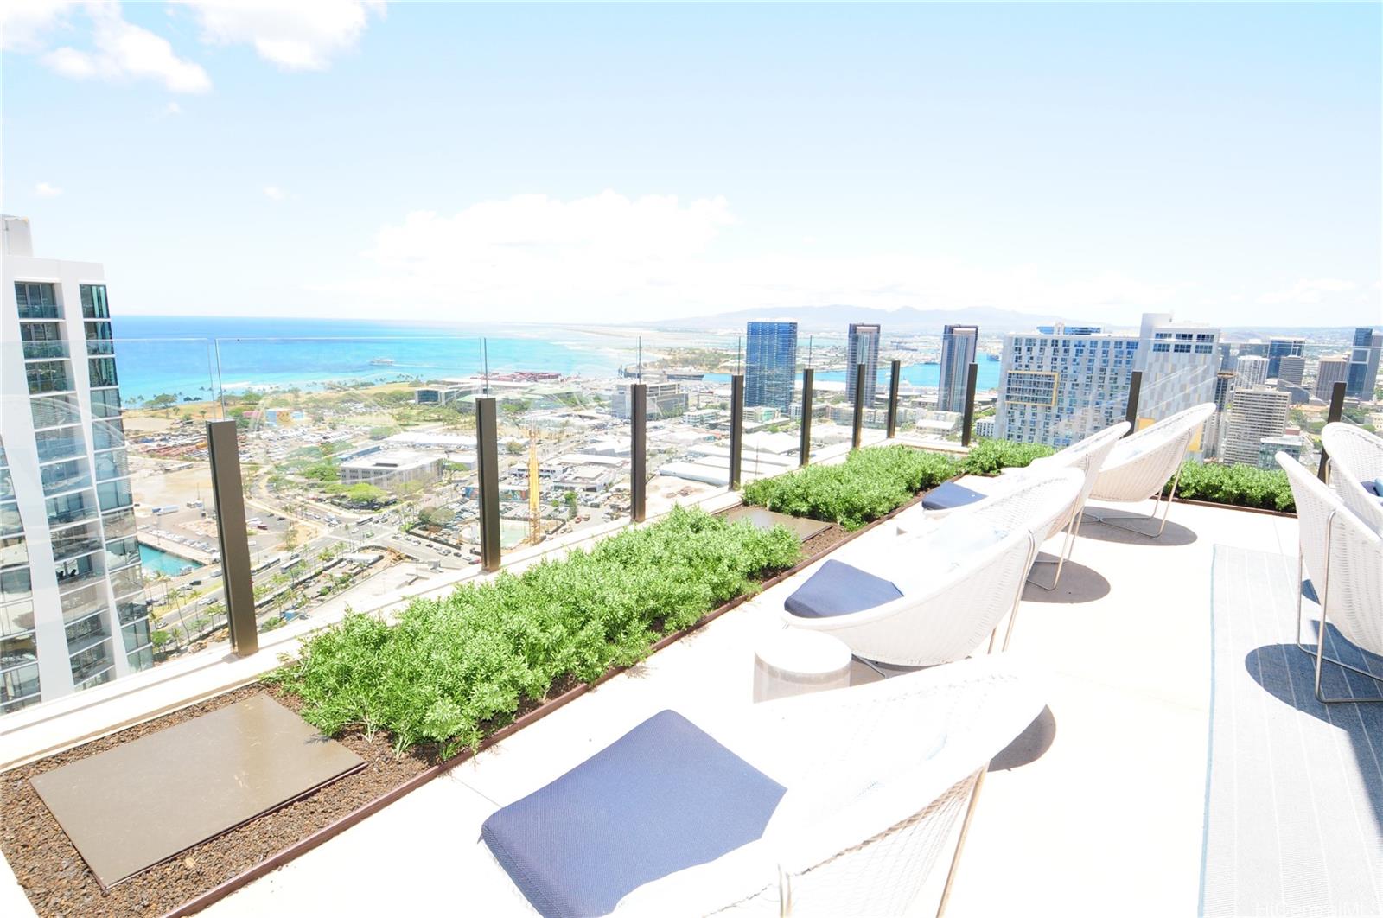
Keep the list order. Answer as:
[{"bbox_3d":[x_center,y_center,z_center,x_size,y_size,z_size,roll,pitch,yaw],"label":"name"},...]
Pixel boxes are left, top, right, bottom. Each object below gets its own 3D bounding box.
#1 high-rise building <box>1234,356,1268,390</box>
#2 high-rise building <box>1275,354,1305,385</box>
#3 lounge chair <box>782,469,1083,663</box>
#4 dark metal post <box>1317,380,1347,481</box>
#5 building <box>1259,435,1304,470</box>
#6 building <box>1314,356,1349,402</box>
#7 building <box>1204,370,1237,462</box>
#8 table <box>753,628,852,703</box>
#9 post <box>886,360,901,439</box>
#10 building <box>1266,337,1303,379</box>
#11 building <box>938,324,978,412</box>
[{"bbox_3d":[879.481,-120.499,1084.922,34.000,75.683,34.000,-10,15,-44],"label":"high-rise building"},{"bbox_3d":[978.667,-127.117,1131.903,28.000,74.444,30.000,-10,15,-44],"label":"high-rise building"},{"bbox_3d":[0.816,0.414,2.462,0.950,0.845,0.970,6,12,23],"label":"lounge chair"},{"bbox_3d":[5.132,-0.199,5.543,0.070,0.838,0.050,9,13,35],"label":"dark metal post"},{"bbox_3d":[451.279,2.517,530.486,23.000,34.531,27.000,9,13,34],"label":"building"},{"bbox_3d":[1084.375,-131.956,1171.320,35.000,70.804,30.000,11,15,41],"label":"building"},{"bbox_3d":[478.027,-39.033,631.936,20.000,78.709,20.000,-10,15,-44],"label":"building"},{"bbox_3d":[0.302,0.726,1.920,0.275,0.420,0.275,1,11,0],"label":"table"},{"bbox_3d":[2.236,-0.651,7.618,0.065,0.838,0.070,9,13,35],"label":"post"},{"bbox_3d":[1100.613,-170.519,1285.580,35.000,105.900,35.000,-3,12,-21],"label":"building"},{"bbox_3d":[382.507,-131.008,992.039,36.000,119.746,34.000,1,11,0],"label":"building"}]

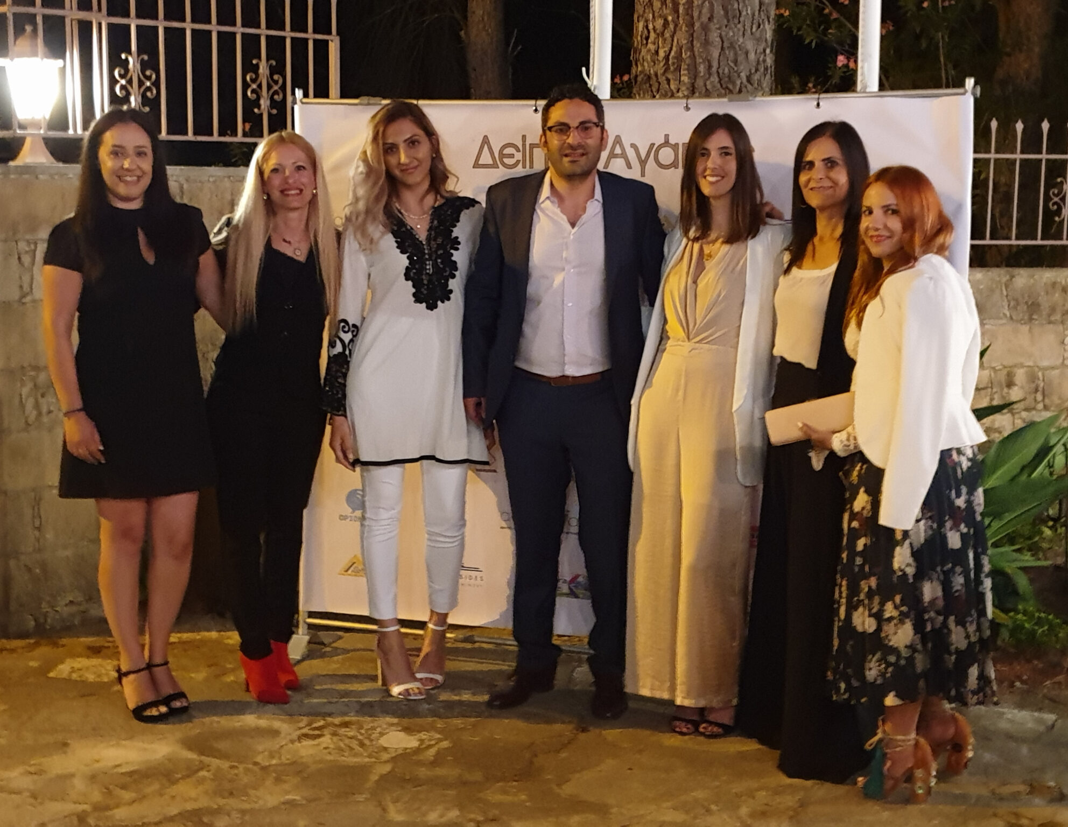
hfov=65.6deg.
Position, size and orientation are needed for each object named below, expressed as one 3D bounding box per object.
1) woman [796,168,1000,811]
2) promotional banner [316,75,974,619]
[{"bbox_3d":[0.969,0.190,2.174,0.470,1.630,0.420,0,8,-3],"label":"woman"},{"bbox_3d":[0.248,-0.087,2.651,2.109,1.820,0.080,1,8,9],"label":"promotional banner"}]

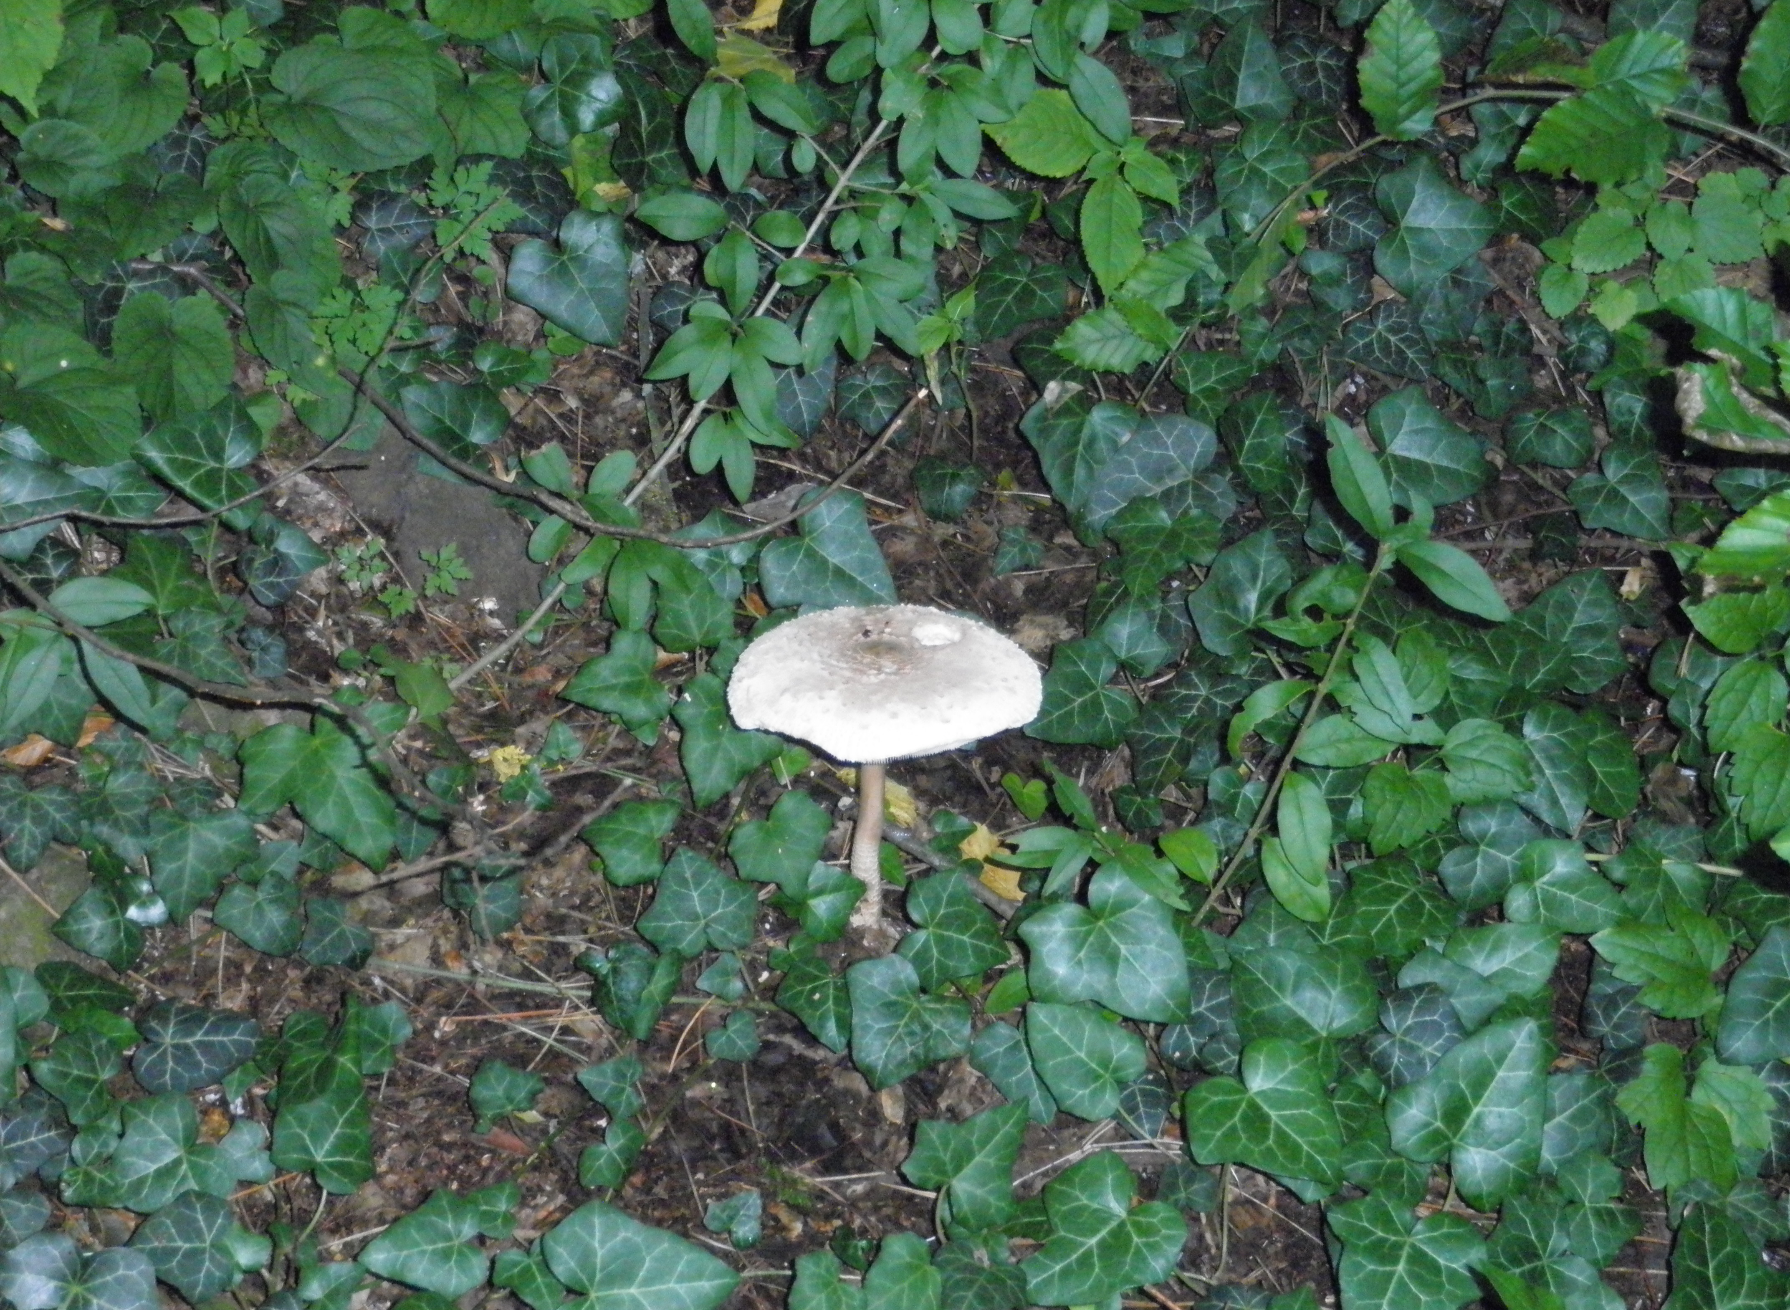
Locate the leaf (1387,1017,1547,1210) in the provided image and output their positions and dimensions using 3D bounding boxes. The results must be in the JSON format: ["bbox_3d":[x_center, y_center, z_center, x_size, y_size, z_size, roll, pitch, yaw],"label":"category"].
[{"bbox_3d":[0.229,0.171,1.704,0.060,0.016,0.079,30,62,18],"label":"leaf"}]

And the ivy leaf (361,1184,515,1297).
[{"bbox_3d":[-0.184,0.238,1.761,0.060,0.015,0.050,-10,53,-7],"label":"ivy leaf"}]

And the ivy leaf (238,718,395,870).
[{"bbox_3d":[-0.246,0.061,1.863,0.061,0.014,0.092,-21,55,-16],"label":"ivy leaf"}]

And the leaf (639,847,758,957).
[{"bbox_3d":[-0.086,0.108,1.912,0.052,0.011,0.056,-15,61,-8],"label":"leaf"}]

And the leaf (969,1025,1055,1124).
[{"bbox_3d":[0.055,0.185,1.929,0.033,0.015,0.059,-18,53,-6],"label":"leaf"}]

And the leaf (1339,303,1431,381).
[{"bbox_3d":[0.249,-0.154,2.205,0.045,0.010,0.053,-30,61,-19],"label":"leaf"}]

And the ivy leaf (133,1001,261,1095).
[{"bbox_3d":[-0.293,0.166,1.850,0.051,0.015,0.048,-3,48,-3],"label":"ivy leaf"}]

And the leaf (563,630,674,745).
[{"bbox_3d":[-0.126,0.015,1.996,0.051,0.011,0.058,-12,61,-7],"label":"leaf"}]

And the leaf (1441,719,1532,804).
[{"bbox_3d":[0.253,0.046,1.877,0.040,0.010,0.042,16,59,10],"label":"leaf"}]

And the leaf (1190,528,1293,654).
[{"bbox_3d":[0.169,-0.031,2.140,0.048,0.015,0.075,10,62,12],"label":"leaf"}]

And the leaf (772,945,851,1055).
[{"bbox_3d":[-0.035,0.150,1.870,0.033,0.015,0.051,-3,50,-3],"label":"leaf"}]

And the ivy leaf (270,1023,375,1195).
[{"bbox_3d":[-0.245,0.192,1.903,0.068,0.020,0.076,23,58,12],"label":"ivy leaf"}]

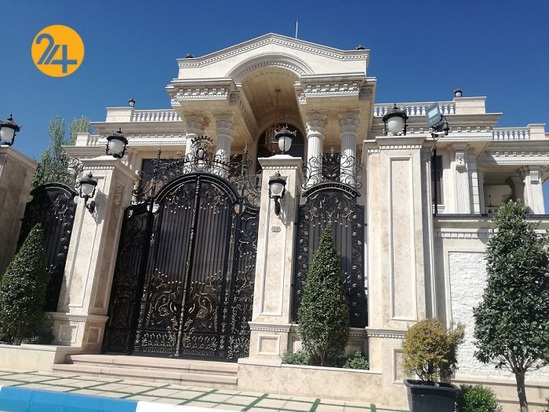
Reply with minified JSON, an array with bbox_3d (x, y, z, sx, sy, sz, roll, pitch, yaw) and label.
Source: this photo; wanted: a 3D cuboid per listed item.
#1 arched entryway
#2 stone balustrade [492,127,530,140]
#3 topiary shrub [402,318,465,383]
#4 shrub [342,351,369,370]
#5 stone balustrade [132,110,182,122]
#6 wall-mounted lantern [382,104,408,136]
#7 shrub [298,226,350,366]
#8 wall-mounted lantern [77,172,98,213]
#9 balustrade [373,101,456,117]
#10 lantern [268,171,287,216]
[{"bbox_3d":[-1.787,1.102,8.919,3.316,3.849,0.150,0,-16,12],"label":"arched entryway"},{"bbox_3d":[11.763,-3.482,21.378,1.855,0.720,0.220,1,-16,10],"label":"stone balustrade"},{"bbox_3d":[2.112,1.925,5.707,0.768,0.825,0.691,0,-16,12],"label":"topiary shrub"},{"bbox_3d":[1.380,2.616,7.211,0.414,0.349,0.393,0,-16,12],"label":"shrub"},{"bbox_3d":[-5.856,-4.491,21.799,3.076,0.720,0.220,1,-16,10],"label":"stone balustrade"},{"bbox_3d":[2.331,-1.650,8.250,0.470,0.700,0.470,0,-16,12],"label":"wall-mounted lantern"},{"bbox_3d":[0.917,1.578,7.726,0.872,2.480,0.845,0,-16,12],"label":"shrub"},{"bbox_3d":[-3.840,-0.291,8.825,0.360,0.788,0.430,0,-16,12],"label":"wall-mounted lantern"},{"bbox_3d":[6.395,-4.342,19.684,3.711,0.720,0.220,1,-16,10],"label":"balustrade"},{"bbox_3d":[0.048,-0.251,7.989,0.360,0.794,0.430,0,-16,12],"label":"lantern"}]

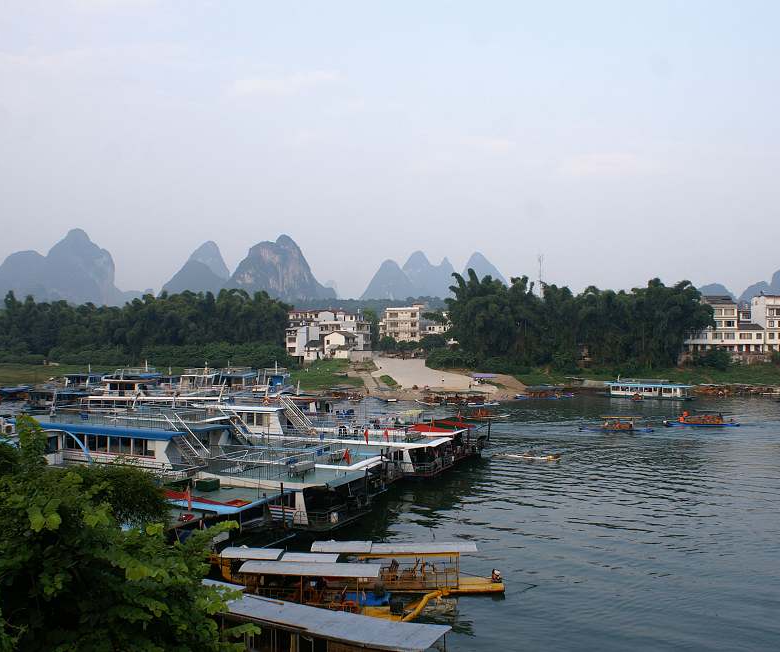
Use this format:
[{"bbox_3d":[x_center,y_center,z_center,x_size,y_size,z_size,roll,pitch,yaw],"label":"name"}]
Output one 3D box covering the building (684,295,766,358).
[{"bbox_3d":[91.000,0.298,200.000,18.500,16.400,10.500,0,0,6],"label":"building"}]

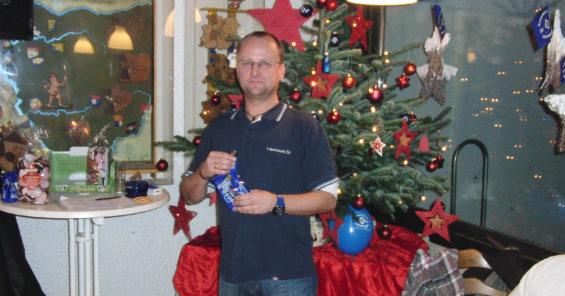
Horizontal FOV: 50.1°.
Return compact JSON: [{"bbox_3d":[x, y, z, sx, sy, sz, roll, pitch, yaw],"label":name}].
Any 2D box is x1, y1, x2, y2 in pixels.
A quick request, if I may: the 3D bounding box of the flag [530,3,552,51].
[{"bbox_3d":[0.772,-0.364,1.800,0.090,0.125,0.020,-7,7,-17],"label":"flag"}]

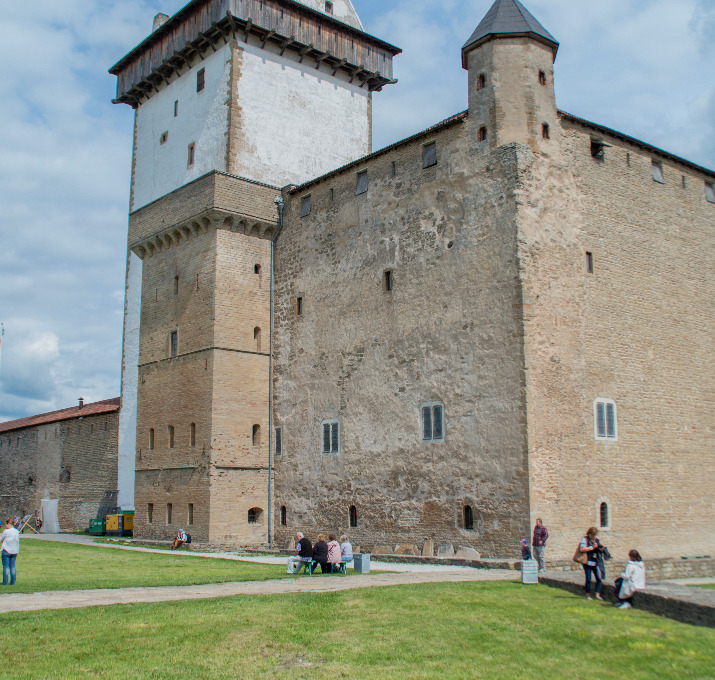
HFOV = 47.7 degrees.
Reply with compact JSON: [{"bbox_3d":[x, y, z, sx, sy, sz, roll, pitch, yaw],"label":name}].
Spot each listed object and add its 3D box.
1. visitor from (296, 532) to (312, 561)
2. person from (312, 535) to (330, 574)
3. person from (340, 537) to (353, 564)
[{"bbox_3d":[-1.794,6.708,25.379,0.850,1.306,0.520,-6,-12,25],"label":"visitor"},{"bbox_3d":[-1.176,6.774,25.570,0.500,1.235,0.740,2,-11,-11],"label":"person"},{"bbox_3d":[-0.390,6.830,25.760,0.440,1.180,0.730,2,-11,-13],"label":"person"}]

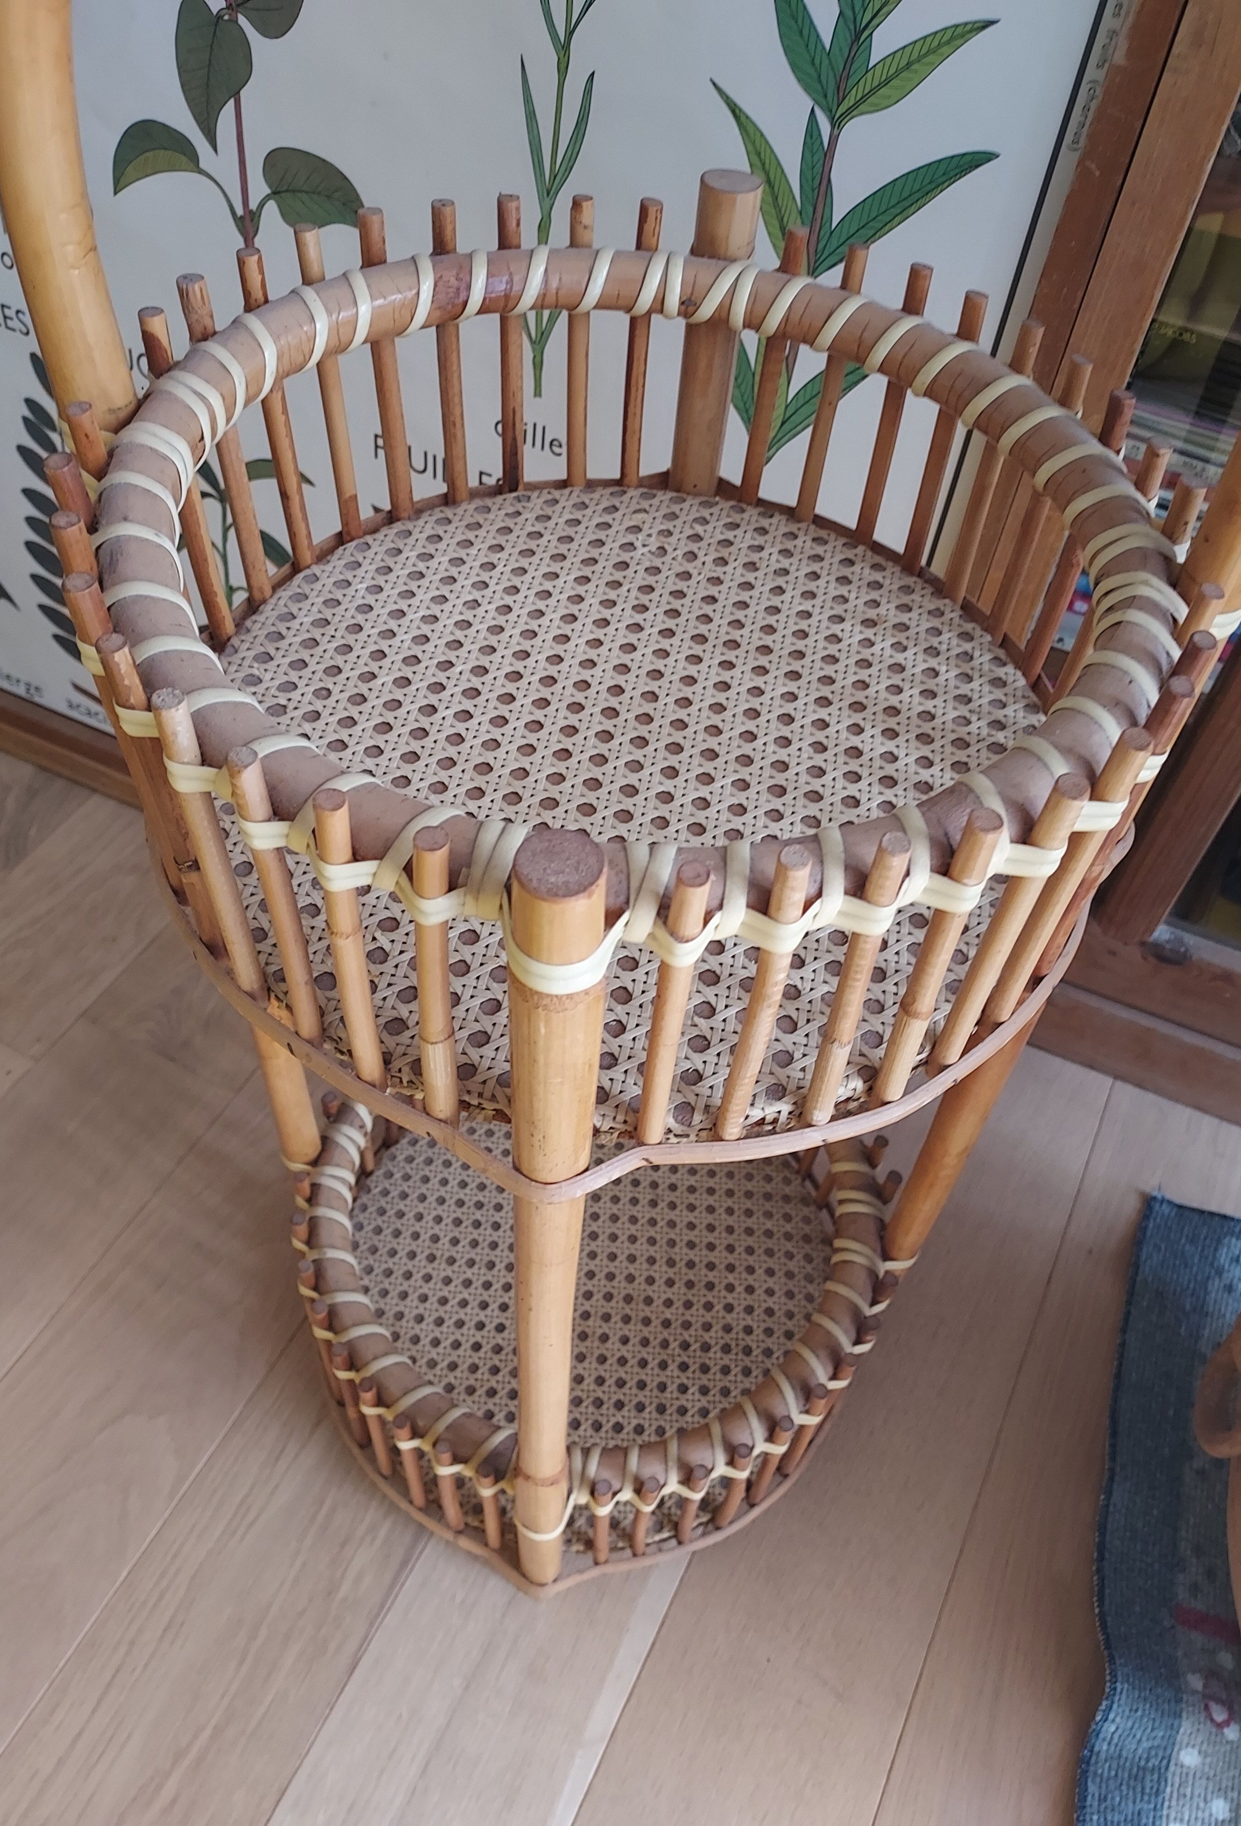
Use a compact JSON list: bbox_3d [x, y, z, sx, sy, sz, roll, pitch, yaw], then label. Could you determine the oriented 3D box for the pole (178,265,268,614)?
[{"bbox_3d":[-0.146,-0.172,0.476,0.009,0.131,0.009,-12,53,-13],"label":"pole"}]

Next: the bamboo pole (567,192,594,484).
[{"bbox_3d":[-0.017,-0.230,0.524,0.008,0.121,0.008,-4,50,-7],"label":"bamboo pole"}]

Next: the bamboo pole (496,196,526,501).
[{"bbox_3d":[-0.044,-0.227,0.520,0.009,0.121,0.009,-11,51,-13],"label":"bamboo pole"}]

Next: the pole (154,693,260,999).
[{"bbox_3d":[-0.108,-0.011,0.339,0.008,0.121,0.008,38,58,24],"label":"pole"}]

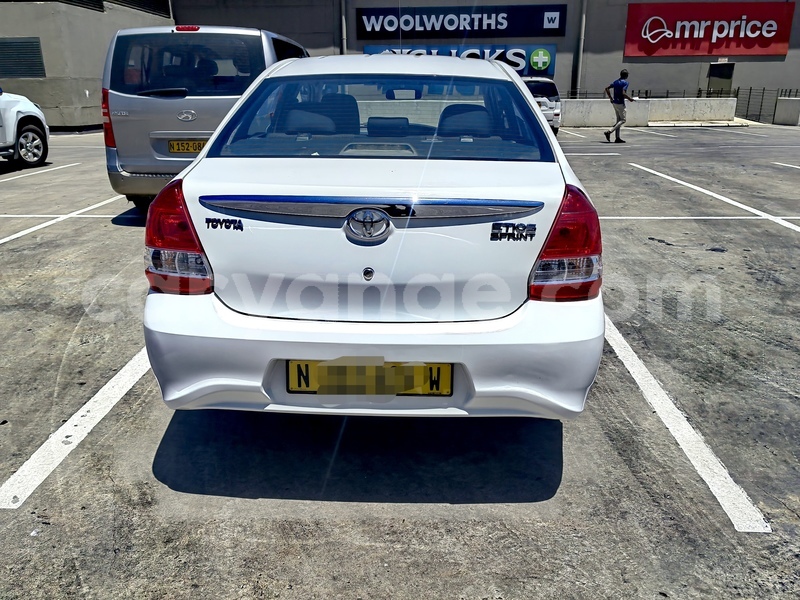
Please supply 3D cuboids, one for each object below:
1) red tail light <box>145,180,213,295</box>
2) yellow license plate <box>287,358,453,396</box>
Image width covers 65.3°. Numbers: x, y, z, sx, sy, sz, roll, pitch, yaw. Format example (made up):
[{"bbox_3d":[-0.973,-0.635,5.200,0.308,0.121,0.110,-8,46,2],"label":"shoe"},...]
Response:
[{"bbox_3d":[-0.743,-0.222,2.144,0.300,0.360,0.290,1,19,2],"label":"red tail light"},{"bbox_3d":[-0.095,0.249,1.980,0.525,0.117,0.015,0,19,3],"label":"yellow license plate"}]

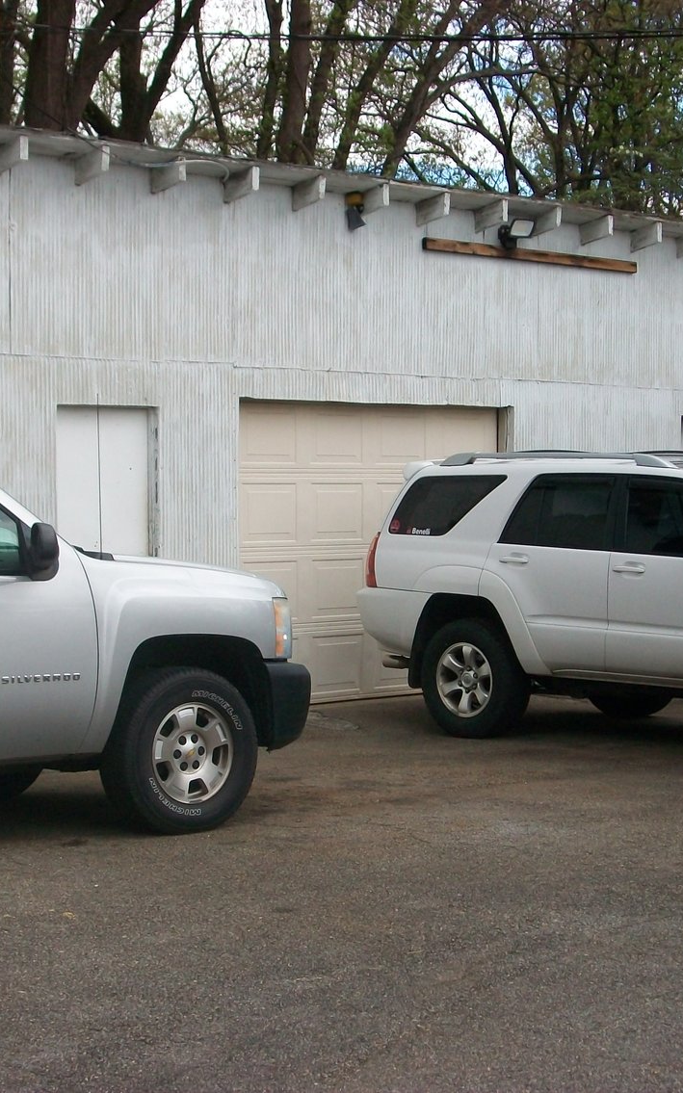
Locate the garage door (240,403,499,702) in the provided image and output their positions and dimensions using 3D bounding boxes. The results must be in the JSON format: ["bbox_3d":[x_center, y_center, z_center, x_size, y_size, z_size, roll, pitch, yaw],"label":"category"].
[{"bbox_3d":[0.234,0.038,15.957,2.698,2.110,0.060,-1,2,-44],"label":"garage door"}]

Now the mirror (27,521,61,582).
[{"bbox_3d":[-1.298,0.022,9.640,0.130,0.255,0.210,-1,2,-29],"label":"mirror"}]

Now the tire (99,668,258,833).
[{"bbox_3d":[-0.754,0.948,10.418,0.800,0.790,0.270,-1,2,-42],"label":"tire"}]

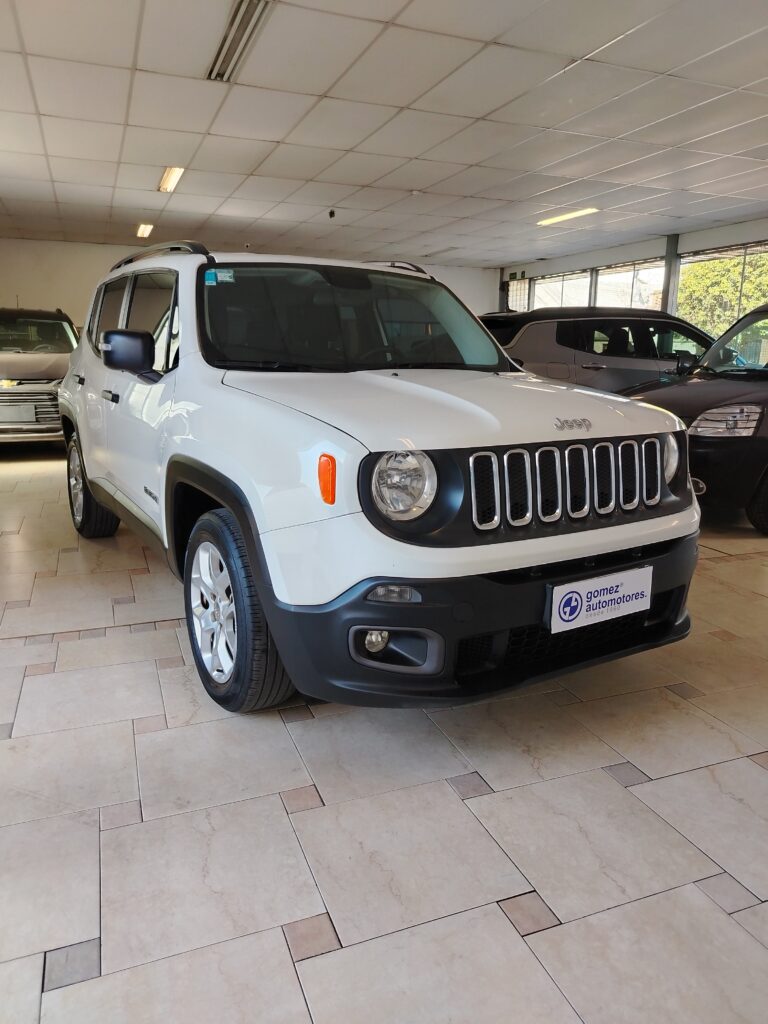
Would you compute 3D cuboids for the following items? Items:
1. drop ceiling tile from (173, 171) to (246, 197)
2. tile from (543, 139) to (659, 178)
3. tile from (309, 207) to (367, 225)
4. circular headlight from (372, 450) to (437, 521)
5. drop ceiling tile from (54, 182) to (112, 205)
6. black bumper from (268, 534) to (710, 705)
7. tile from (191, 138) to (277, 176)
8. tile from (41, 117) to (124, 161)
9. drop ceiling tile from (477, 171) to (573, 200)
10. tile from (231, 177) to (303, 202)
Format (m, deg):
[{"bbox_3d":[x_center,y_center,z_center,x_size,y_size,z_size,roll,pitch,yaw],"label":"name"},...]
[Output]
[{"bbox_3d":[-1.833,-3.461,7.484,0.605,0.020,1.210,-4,14,-21],"label":"drop ceiling tile"},{"bbox_3d":[1.915,-3.165,6.380,0.605,0.020,1.210,-4,14,-21],"label":"tile"},{"bbox_3d":[-0.564,-3.835,9.203,0.605,0.022,1.206,-5,14,-21],"label":"tile"},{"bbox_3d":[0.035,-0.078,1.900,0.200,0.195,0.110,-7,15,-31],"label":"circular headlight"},{"bbox_3d":[-3.398,-3.608,8.098,0.605,0.022,1.206,-5,14,-21],"label":"drop ceiling tile"},{"bbox_3d":[0.512,0.272,2.195,1.760,0.380,0.420,-7,15,-31],"label":"black bumper"},{"bbox_3d":[-1.378,-3.205,6.387,0.605,0.020,1.210,-4,14,-21],"label":"tile"},{"bbox_3d":[-2.518,-3.121,5.957,0.605,0.020,1.210,-4,14,-21],"label":"tile"},{"bbox_3d":[1.464,-3.423,7.489,0.605,0.020,1.210,-4,14,-21],"label":"drop ceiling tile"},{"bbox_3d":[-1.250,-3.489,7.665,0.605,0.022,1.206,-5,14,-21],"label":"tile"}]

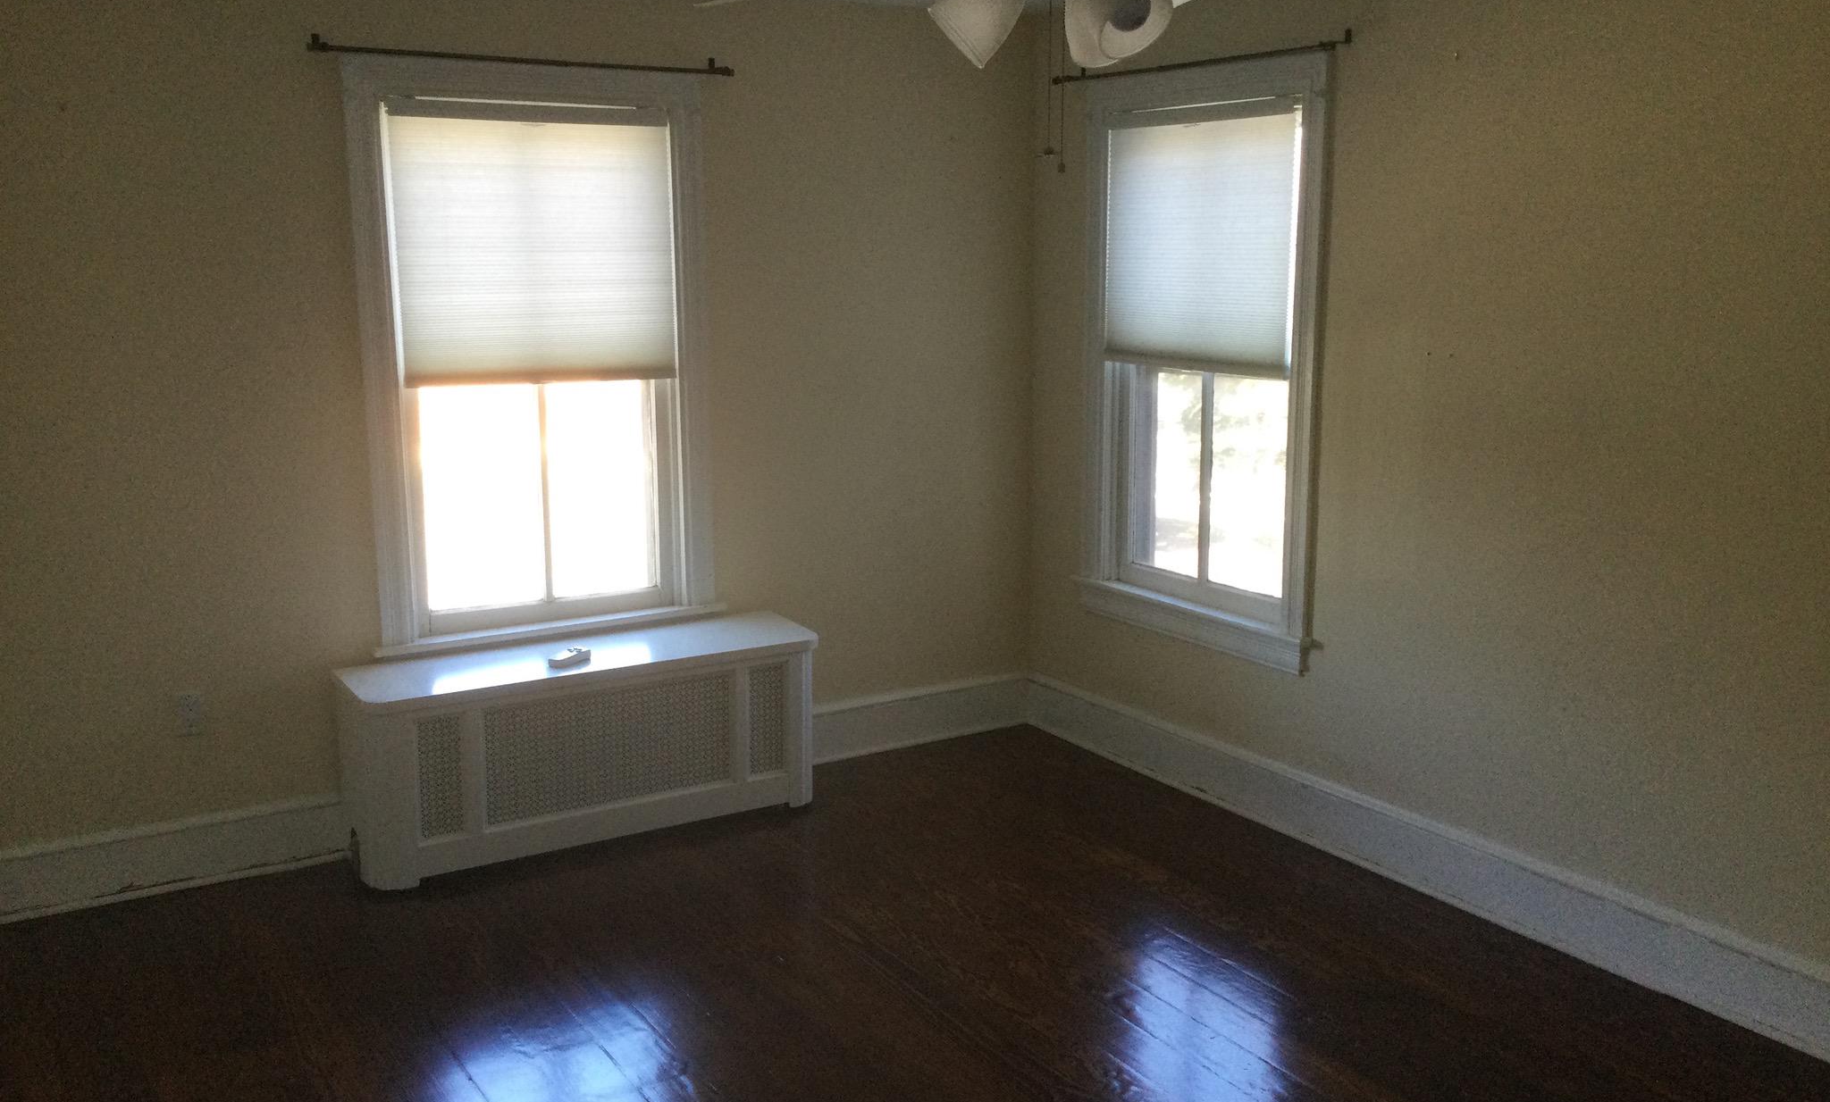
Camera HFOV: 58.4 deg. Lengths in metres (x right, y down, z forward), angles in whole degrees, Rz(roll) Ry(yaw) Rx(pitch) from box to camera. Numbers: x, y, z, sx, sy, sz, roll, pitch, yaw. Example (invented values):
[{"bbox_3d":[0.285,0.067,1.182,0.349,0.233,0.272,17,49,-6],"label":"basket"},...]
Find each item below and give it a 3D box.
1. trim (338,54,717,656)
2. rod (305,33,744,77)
[{"bbox_3d":[-1.020,-0.512,4.501,0.990,1.564,0.091,-7,13,-31],"label":"trim"},{"bbox_3d":[-1.007,-1.306,4.327,1.152,0.054,0.077,-7,13,-31],"label":"rod"}]

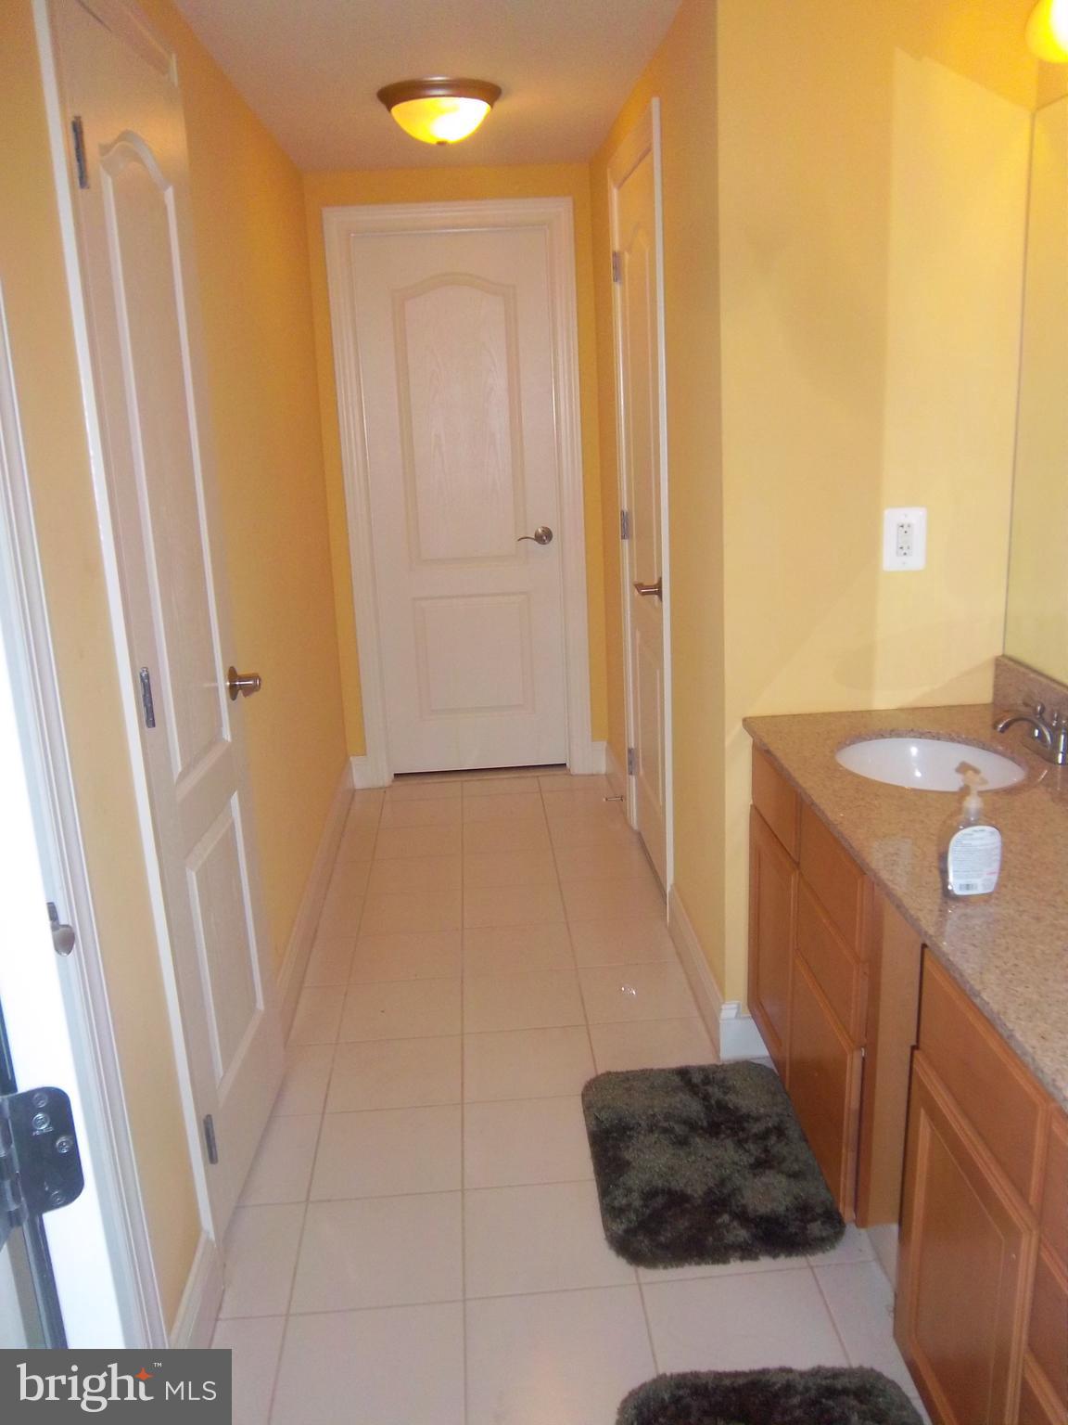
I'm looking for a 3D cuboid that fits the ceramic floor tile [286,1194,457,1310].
[{"bbox_3d":[-0.285,1.005,2.155,0.306,0.010,0.286,-3,16,-3],"label":"ceramic floor tile"}]

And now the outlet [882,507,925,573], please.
[{"bbox_3d":[0.760,-0.353,2.357,0.085,0.126,0.009,-3,16,-3],"label":"outlet"}]

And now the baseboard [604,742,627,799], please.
[{"bbox_3d":[0.315,0.247,4.386,0.015,0.132,0.480,-3,16,-3],"label":"baseboard"}]

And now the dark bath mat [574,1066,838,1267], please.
[{"bbox_3d":[0.346,0.898,2.356,0.453,0.028,0.606,-3,16,-3],"label":"dark bath mat"}]

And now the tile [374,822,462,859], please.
[{"bbox_3d":[-0.406,0.462,4.086,0.306,0.010,0.286,-3,16,-3],"label":"tile"}]

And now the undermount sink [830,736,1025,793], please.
[{"bbox_3d":[0.738,0.179,2.163,0.340,0.160,0.395,-3,16,-3],"label":"undermount sink"}]

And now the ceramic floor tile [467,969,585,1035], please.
[{"bbox_3d":[-0.028,0.741,2.950,0.302,0.010,0.290,-3,16,-3],"label":"ceramic floor tile"}]

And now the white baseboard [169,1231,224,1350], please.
[{"bbox_3d":[-0.554,0.990,1.897,0.020,0.140,0.285,-3,16,-3],"label":"white baseboard"}]

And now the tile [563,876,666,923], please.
[{"bbox_3d":[0.239,0.580,3.562,0.294,0.010,0.286,-3,16,-3],"label":"tile"}]

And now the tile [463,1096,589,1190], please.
[{"bbox_3d":[0.006,0.893,2.404,0.302,0.010,0.290,-3,16,-3],"label":"tile"}]

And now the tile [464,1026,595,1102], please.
[{"bbox_3d":[-0.011,0.822,2.692,0.303,0.010,0.284,-3,16,-3],"label":"tile"}]

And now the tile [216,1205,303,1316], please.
[{"bbox_3d":[-0.496,1.005,2.117,0.122,0.010,0.284,-3,16,-3],"label":"tile"}]

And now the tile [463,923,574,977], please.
[{"bbox_3d":[-0.045,0.670,3.244,0.303,0.010,0.284,-3,16,-3],"label":"tile"}]

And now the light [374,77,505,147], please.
[{"bbox_3d":[-0.245,-1.562,3.035,0.324,0.124,0.324,-3,16,-3],"label":"light"}]

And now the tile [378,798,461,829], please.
[{"bbox_3d":[-0.416,0.379,4.303,0.302,0.010,0.290,-3,16,-3],"label":"tile"}]

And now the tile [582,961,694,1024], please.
[{"bbox_3d":[0.262,0.723,2.964,0.275,0.010,0.290,-3,16,-3],"label":"tile"}]

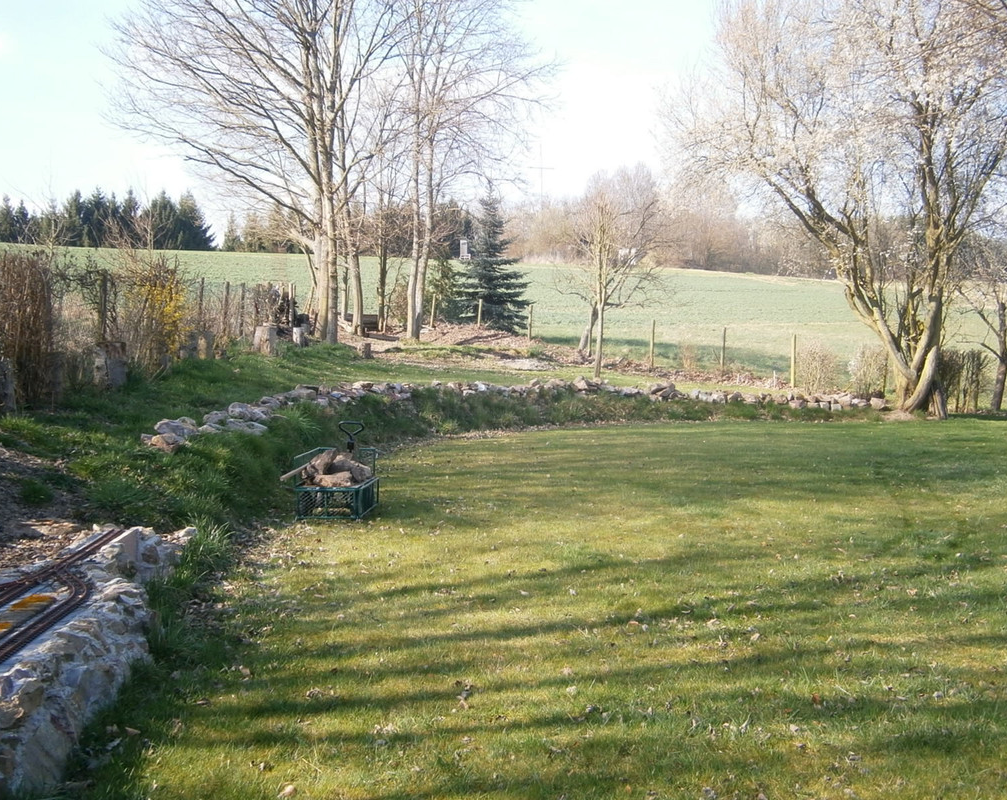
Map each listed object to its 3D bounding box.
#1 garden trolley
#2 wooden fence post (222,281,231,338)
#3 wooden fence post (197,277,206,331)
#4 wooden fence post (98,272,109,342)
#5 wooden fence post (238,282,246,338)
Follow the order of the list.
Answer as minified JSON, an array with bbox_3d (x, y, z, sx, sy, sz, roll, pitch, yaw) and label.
[{"bbox_3d":[-1.403,0.587,9.494,0.560,0.780,1.020,0,3,3],"label":"garden trolley"},{"bbox_3d":[-5.542,-1.791,22.200,0.090,1.201,0.090,0,3,0],"label":"wooden fence post"},{"bbox_3d":[-5.389,-1.624,19.800,0.085,1.160,0.085,0,3,0],"label":"wooden fence post"},{"bbox_3d":[-5.336,-1.107,14.800,0.095,1.214,0.095,0,3,0],"label":"wooden fence post"},{"bbox_3d":[-5.646,-1.925,24.000,0.085,1.233,0.085,0,3,0],"label":"wooden fence post"}]

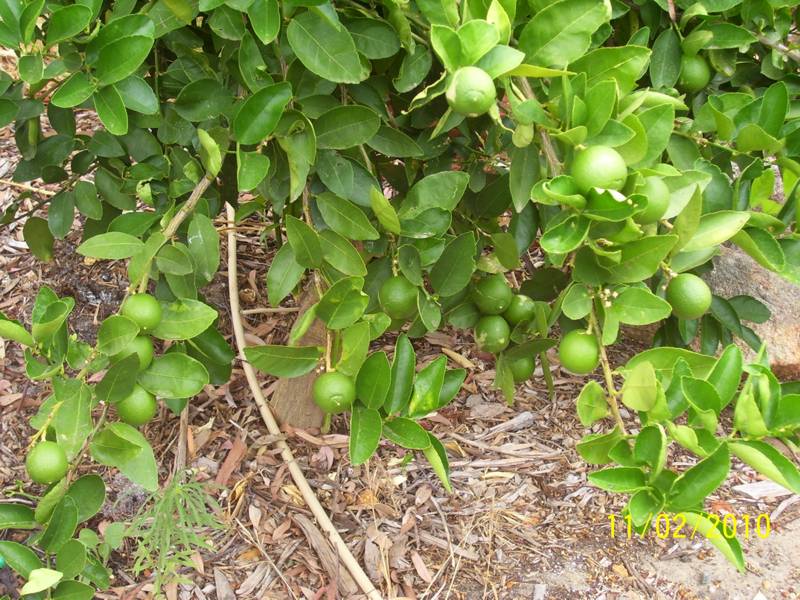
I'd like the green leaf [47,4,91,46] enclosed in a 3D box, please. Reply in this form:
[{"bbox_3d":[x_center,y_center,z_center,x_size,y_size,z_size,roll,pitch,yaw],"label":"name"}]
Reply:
[{"bbox_3d":[-0.360,-0.300,1.660,0.063,0.018,0.036,-38,78,-18],"label":"green leaf"}]

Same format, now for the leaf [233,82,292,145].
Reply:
[{"bbox_3d":[-0.144,-0.196,1.600,0.040,0.014,0.092,35,67,9],"label":"leaf"}]

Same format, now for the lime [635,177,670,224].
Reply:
[{"bbox_3d":[0.250,-0.101,1.540,0.048,0.050,0.048,0,32,0],"label":"lime"}]

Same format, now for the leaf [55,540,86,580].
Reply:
[{"bbox_3d":[-0.380,0.301,1.760,0.034,0.010,0.050,16,65,11],"label":"leaf"}]

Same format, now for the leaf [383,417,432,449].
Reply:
[{"bbox_3d":[0.007,0.148,1.689,0.057,0.011,0.034,22,62,12],"label":"leaf"}]

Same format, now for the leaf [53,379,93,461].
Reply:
[{"bbox_3d":[-0.348,0.126,1.620,0.043,0.088,0.015,11,-12,2],"label":"leaf"}]

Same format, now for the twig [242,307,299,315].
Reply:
[{"bbox_3d":[-0.187,0.017,2.200,0.089,0.009,0.010,-1,30,-2],"label":"twig"}]

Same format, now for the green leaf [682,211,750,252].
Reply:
[{"bbox_3d":[0.316,-0.068,1.530,0.082,0.015,0.034,-29,46,6],"label":"green leaf"}]

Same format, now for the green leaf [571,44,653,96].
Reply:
[{"bbox_3d":[0.210,-0.229,1.520,0.089,0.016,0.046,-24,68,-6],"label":"green leaf"}]

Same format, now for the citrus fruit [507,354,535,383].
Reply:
[{"bbox_3d":[0.143,0.080,1.830,0.038,0.040,0.038,0,30,0],"label":"citrus fruit"}]

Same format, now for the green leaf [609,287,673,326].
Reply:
[{"bbox_3d":[0.247,0.007,1.560,0.063,0.013,0.041,6,66,2],"label":"green leaf"}]

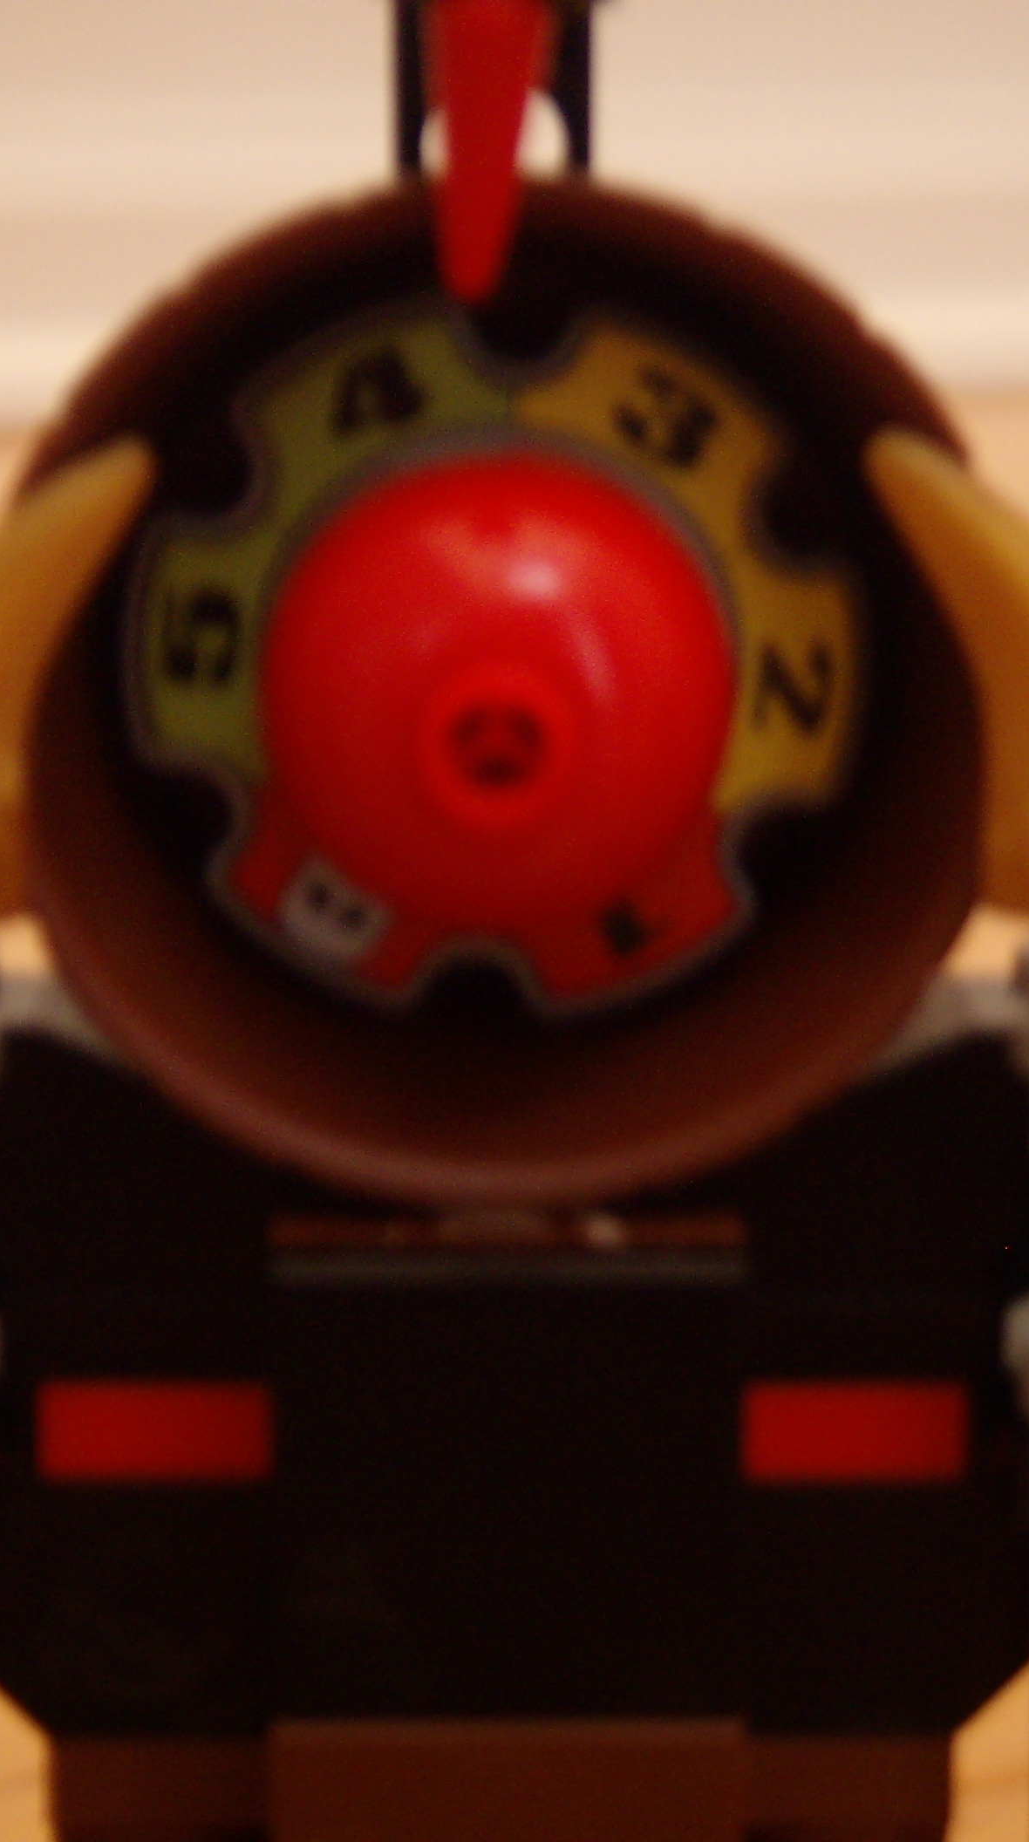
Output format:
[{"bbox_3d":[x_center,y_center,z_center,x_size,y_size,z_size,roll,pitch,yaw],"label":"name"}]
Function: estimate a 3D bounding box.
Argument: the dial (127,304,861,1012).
[{"bbox_3d":[-0.001,-0.009,0.161,0.025,0.025,0.004,0,13,0],"label":"dial"}]

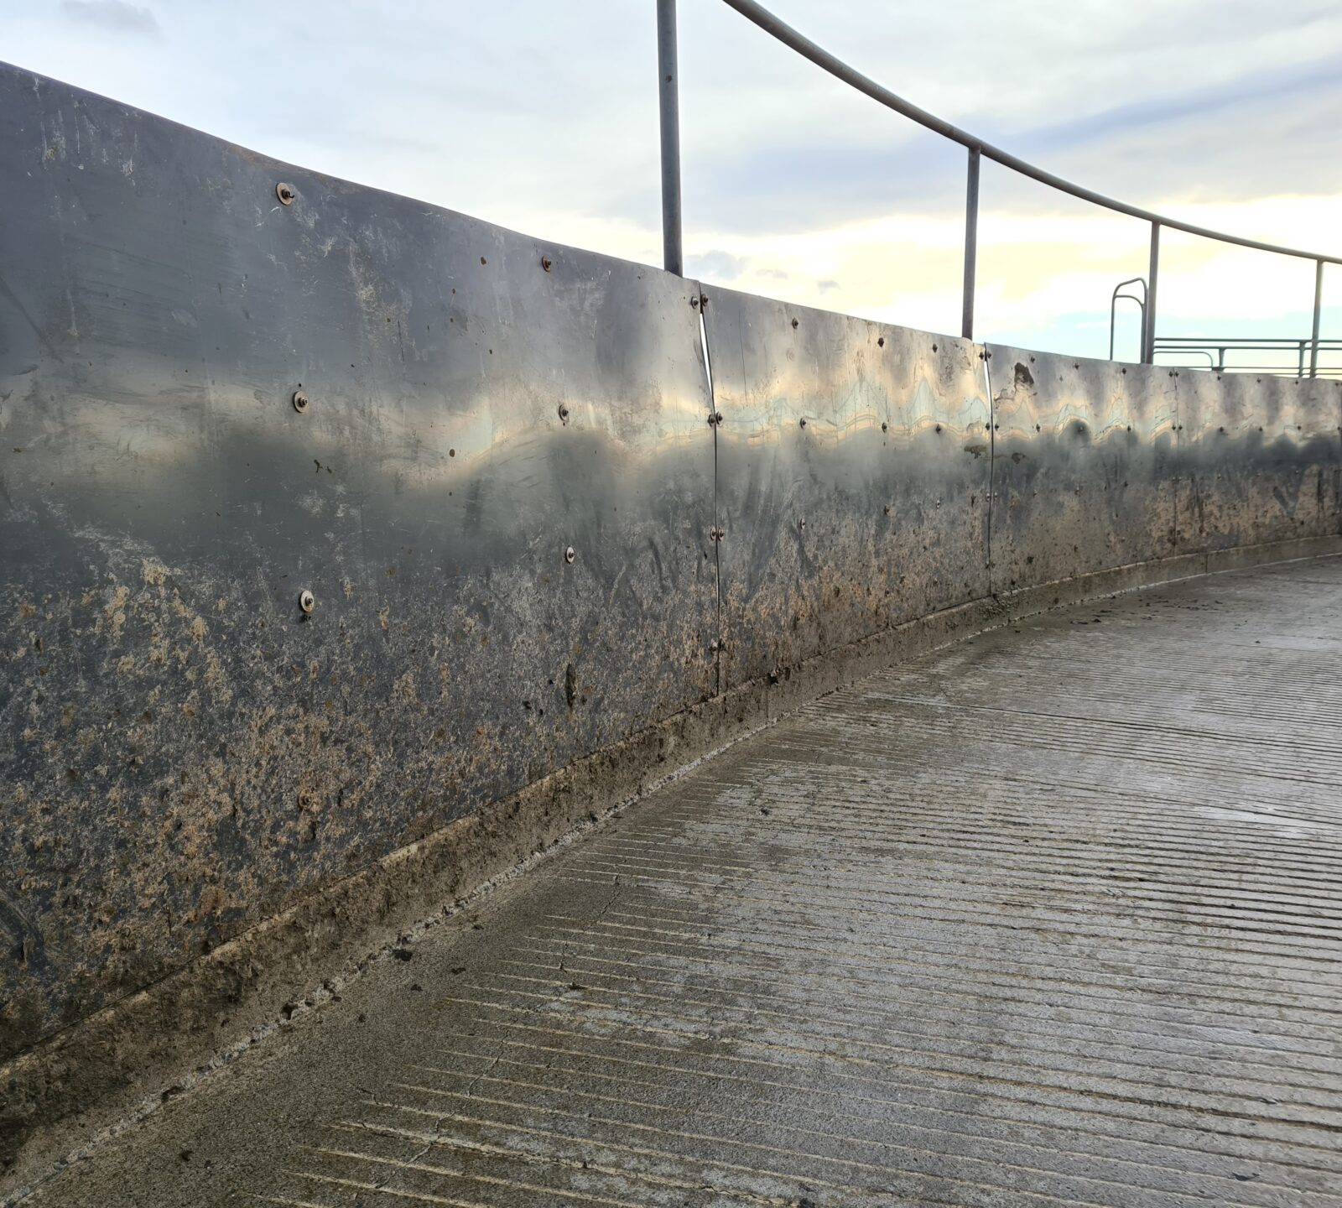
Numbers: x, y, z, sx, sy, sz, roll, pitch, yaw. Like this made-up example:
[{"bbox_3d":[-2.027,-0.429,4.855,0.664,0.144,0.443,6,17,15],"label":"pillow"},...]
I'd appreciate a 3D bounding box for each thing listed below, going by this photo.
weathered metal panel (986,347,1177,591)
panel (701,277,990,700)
[{"bbox_3d":[2.239,-0.724,6.432,0.063,1.143,2.508,2,7,41],"label":"weathered metal panel"},{"bbox_3d":[0.756,-0.455,4.438,0.063,1.143,2.508,1,7,32],"label":"panel"}]

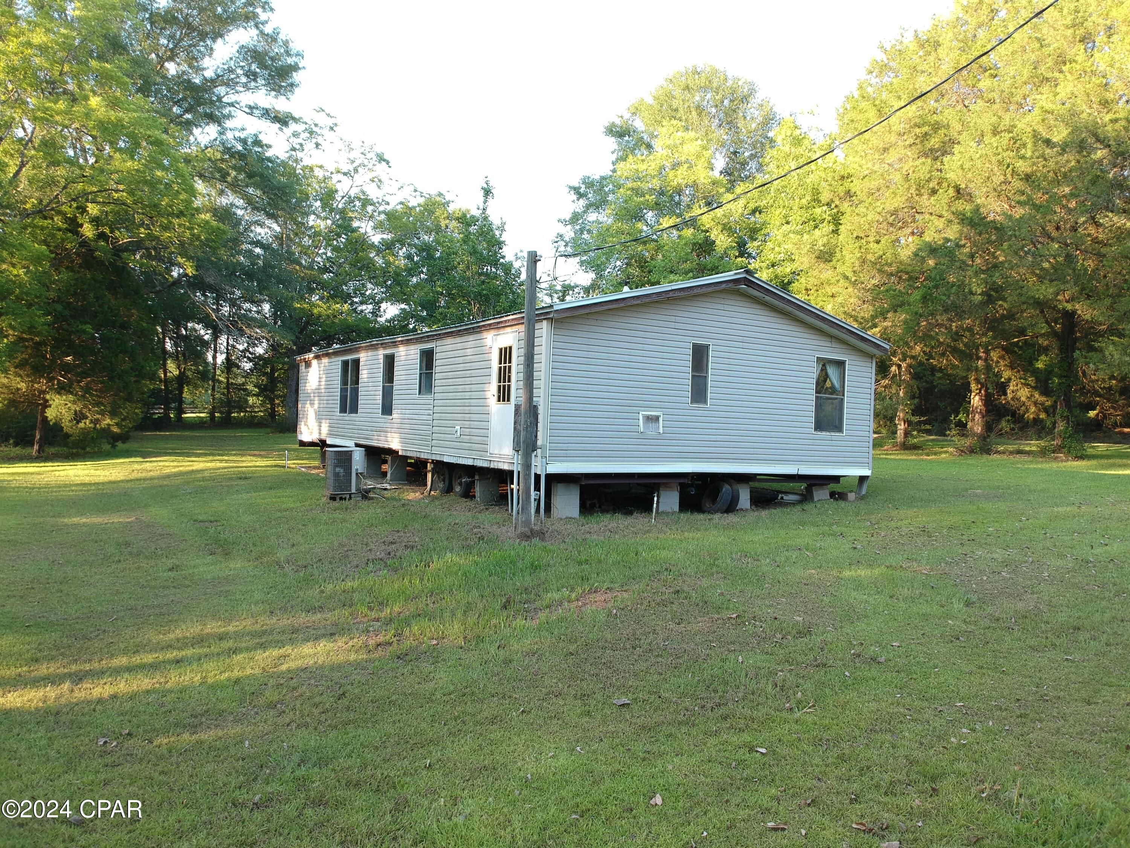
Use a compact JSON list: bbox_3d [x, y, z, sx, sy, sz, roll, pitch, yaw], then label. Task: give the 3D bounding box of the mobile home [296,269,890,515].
[{"bbox_3d":[-0.985,-0.696,20.305,7.600,4.160,15.300,2,0,-32],"label":"mobile home"}]

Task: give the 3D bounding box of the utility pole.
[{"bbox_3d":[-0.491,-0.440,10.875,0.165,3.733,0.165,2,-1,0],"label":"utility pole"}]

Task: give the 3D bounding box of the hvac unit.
[{"bbox_3d":[-3.761,0.826,13.950,0.610,0.838,0.610,2,0,-32],"label":"hvac unit"}]

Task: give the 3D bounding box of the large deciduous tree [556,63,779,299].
[{"bbox_3d":[4.904,-8.026,40.000,10.800,19.140,10.500,2,0,0],"label":"large deciduous tree"}]

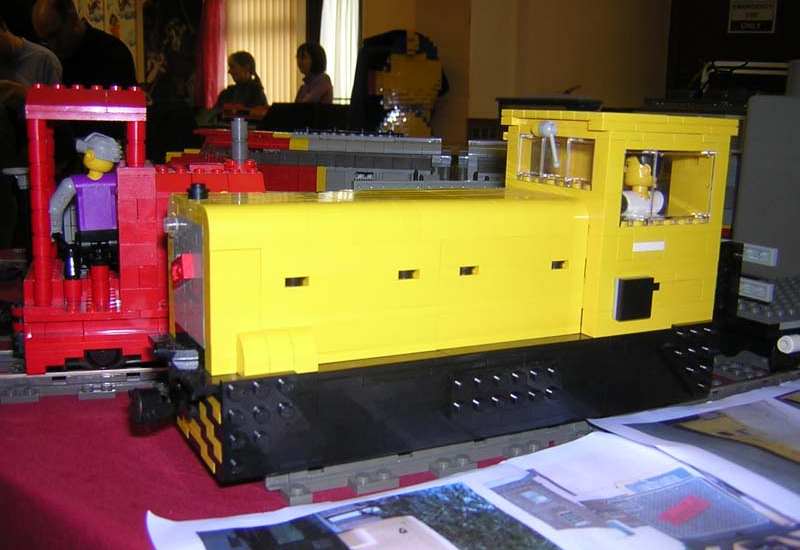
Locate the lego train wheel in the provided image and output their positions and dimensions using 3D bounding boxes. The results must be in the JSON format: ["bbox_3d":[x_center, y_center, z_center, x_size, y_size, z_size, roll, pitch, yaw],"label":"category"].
[{"bbox_3d":[-0.132,0.034,0.372,0.017,0.017,0.007,-2,11,-17],"label":"lego train wheel"}]

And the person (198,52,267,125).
[{"bbox_3d":[-1.167,-0.895,5.924,0.450,1.350,0.420,0,11,-12],"label":"person"}]

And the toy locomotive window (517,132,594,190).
[{"bbox_3d":[0.064,-0.045,0.332,0.006,0.019,0.048,-4,12,-28],"label":"toy locomotive window"}]

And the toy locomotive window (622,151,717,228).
[{"bbox_3d":[0.102,-0.034,0.323,0.048,0.029,0.006,-4,12,-28],"label":"toy locomotive window"}]

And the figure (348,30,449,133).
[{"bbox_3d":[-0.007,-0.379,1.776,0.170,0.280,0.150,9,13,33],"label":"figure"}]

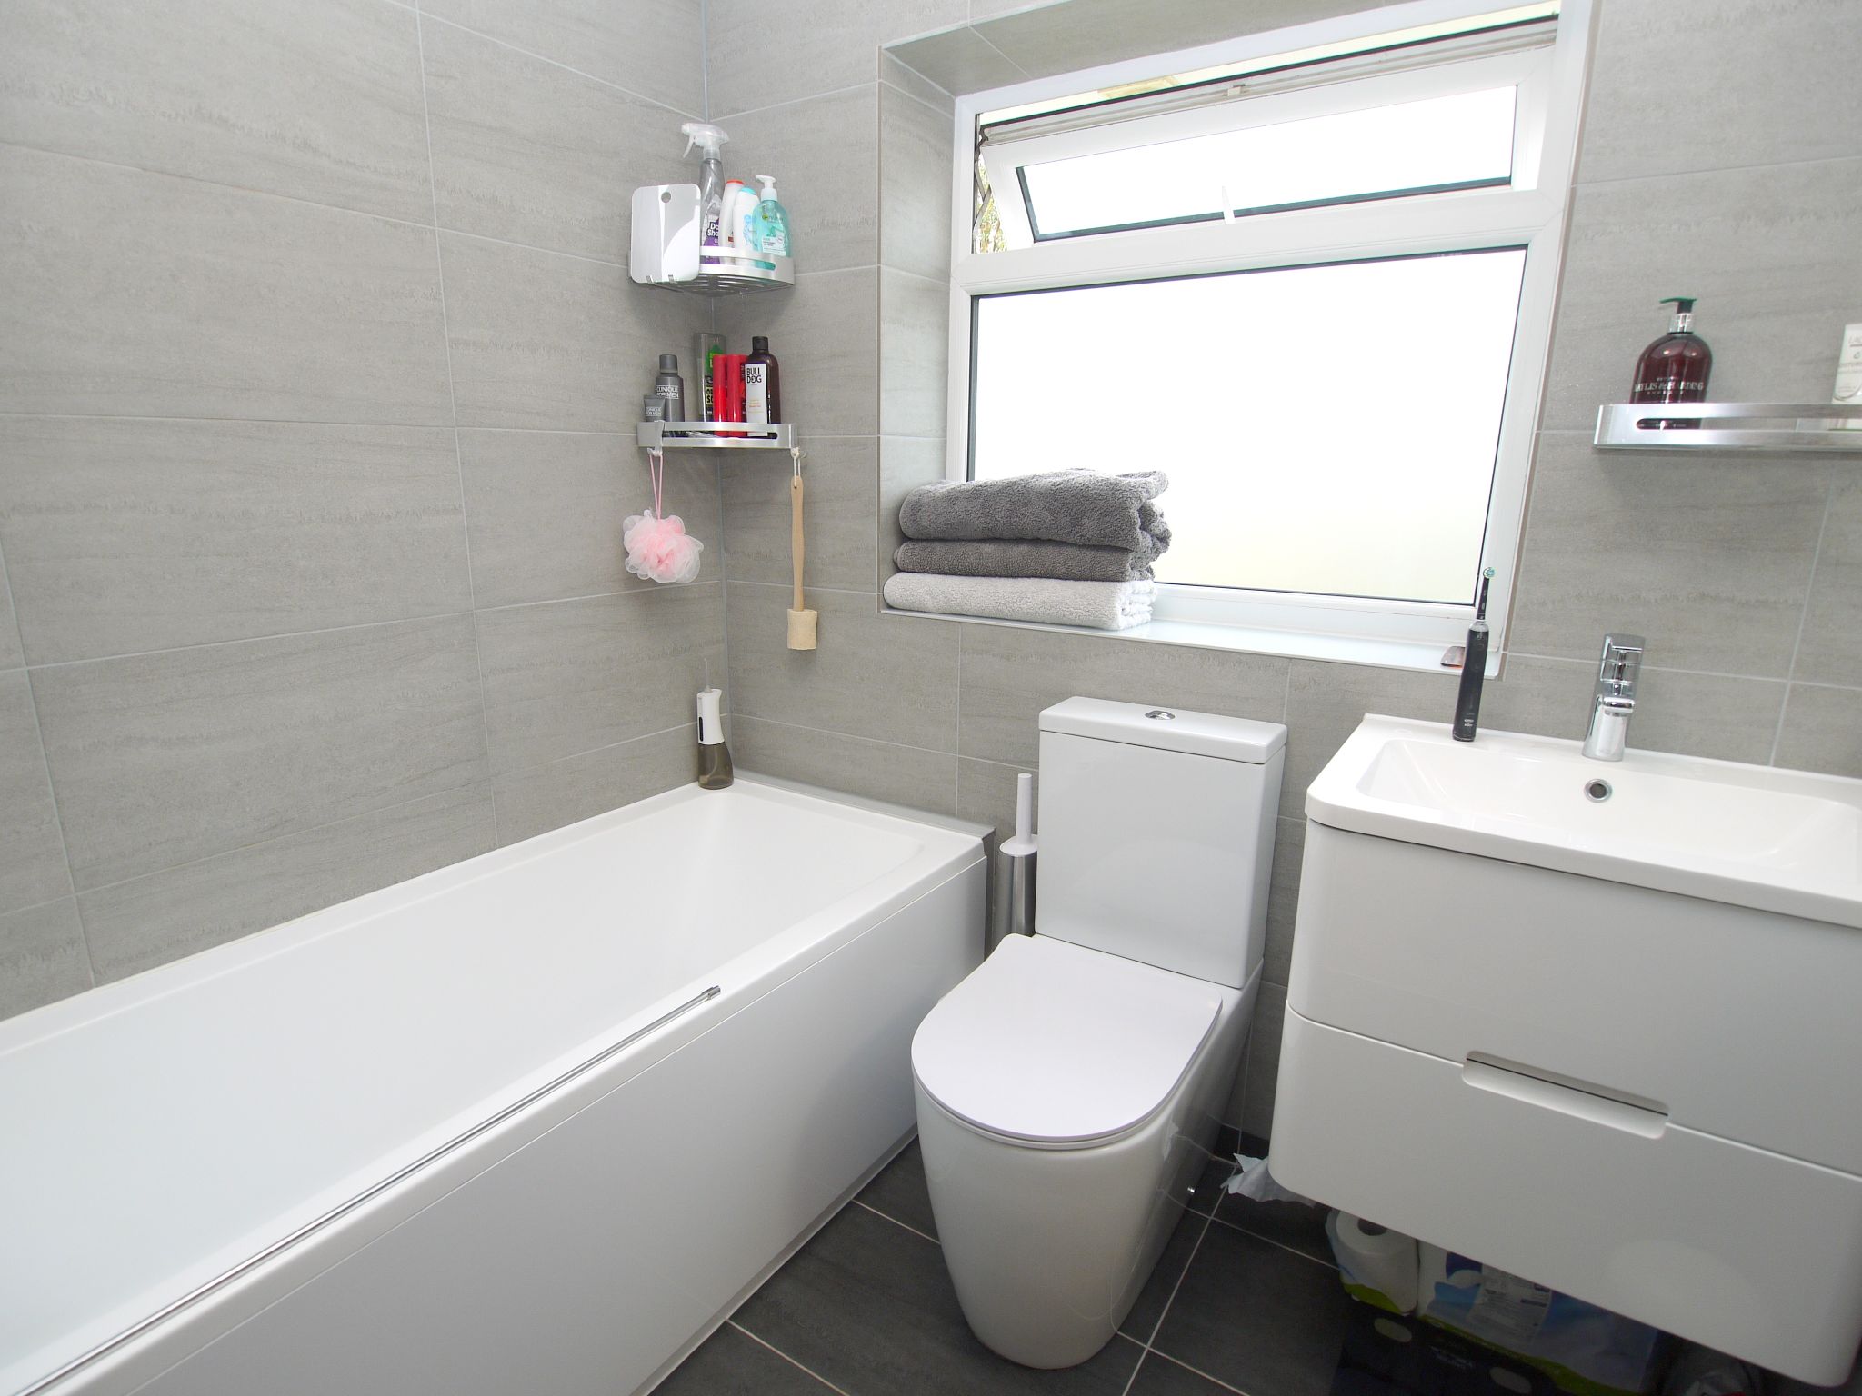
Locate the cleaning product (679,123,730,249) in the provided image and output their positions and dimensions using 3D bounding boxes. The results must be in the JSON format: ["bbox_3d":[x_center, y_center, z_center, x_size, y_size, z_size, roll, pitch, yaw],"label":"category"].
[{"bbox_3d":[-0.428,-0.945,1.860,0.092,0.272,0.060,-2,14,-12],"label":"cleaning product"}]

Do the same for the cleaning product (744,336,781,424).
[{"bbox_3d":[-0.339,-0.616,1.931,0.073,0.200,0.058,6,15,22],"label":"cleaning product"}]

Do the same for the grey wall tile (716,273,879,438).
[{"bbox_3d":[-0.272,-0.673,1.919,0.424,0.300,0.010,9,16,32],"label":"grey wall tile"}]

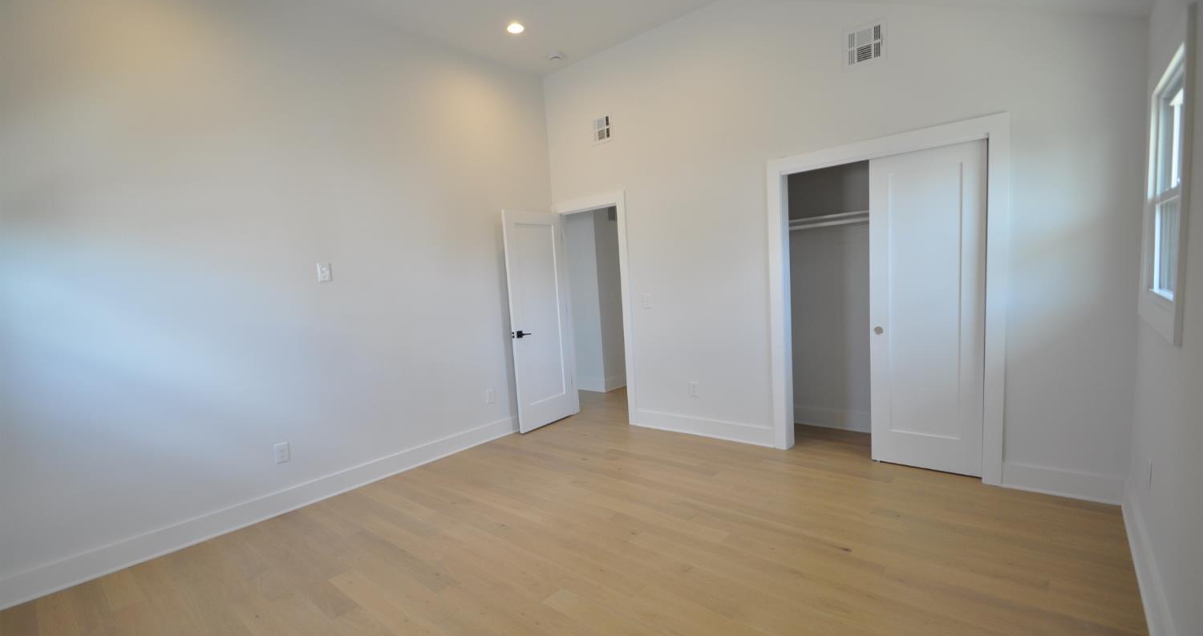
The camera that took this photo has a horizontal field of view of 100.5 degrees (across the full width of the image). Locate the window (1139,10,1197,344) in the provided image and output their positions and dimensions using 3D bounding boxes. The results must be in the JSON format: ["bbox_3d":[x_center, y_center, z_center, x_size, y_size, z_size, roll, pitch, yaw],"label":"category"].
[{"bbox_3d":[2.067,-0.461,1.813,0.080,0.990,0.980,2,7,43],"label":"window"}]

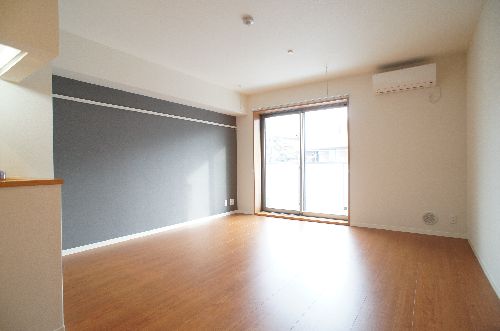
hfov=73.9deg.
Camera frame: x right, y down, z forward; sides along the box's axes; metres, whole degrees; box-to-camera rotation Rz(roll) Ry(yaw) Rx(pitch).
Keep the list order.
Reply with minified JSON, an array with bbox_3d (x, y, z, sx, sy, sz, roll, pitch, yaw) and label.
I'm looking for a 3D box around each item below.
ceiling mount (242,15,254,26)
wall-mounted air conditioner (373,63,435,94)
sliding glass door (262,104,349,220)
[{"bbox_3d":[-0.014,-1.378,3.160,0.110,0.055,0.110,-1,0,0],"label":"ceiling mount"},{"bbox_3d":[2.176,-1.204,4.704,0.790,0.289,0.220,-1,0,36],"label":"wall-mounted air conditioner"},{"bbox_3d":[0.965,-0.050,6.160,1.750,1.940,0.120,-1,0,37],"label":"sliding glass door"}]

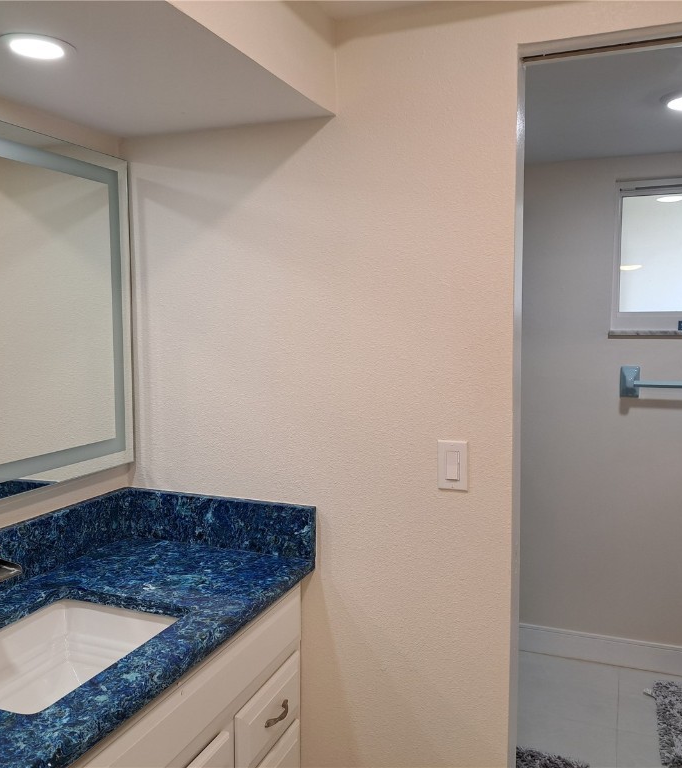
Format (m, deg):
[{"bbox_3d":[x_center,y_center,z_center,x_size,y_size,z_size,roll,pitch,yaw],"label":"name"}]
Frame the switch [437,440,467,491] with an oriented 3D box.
[{"bbox_3d":[0.257,0.189,1.641,0.071,0.114,0.010,2,5,22],"label":"switch"}]

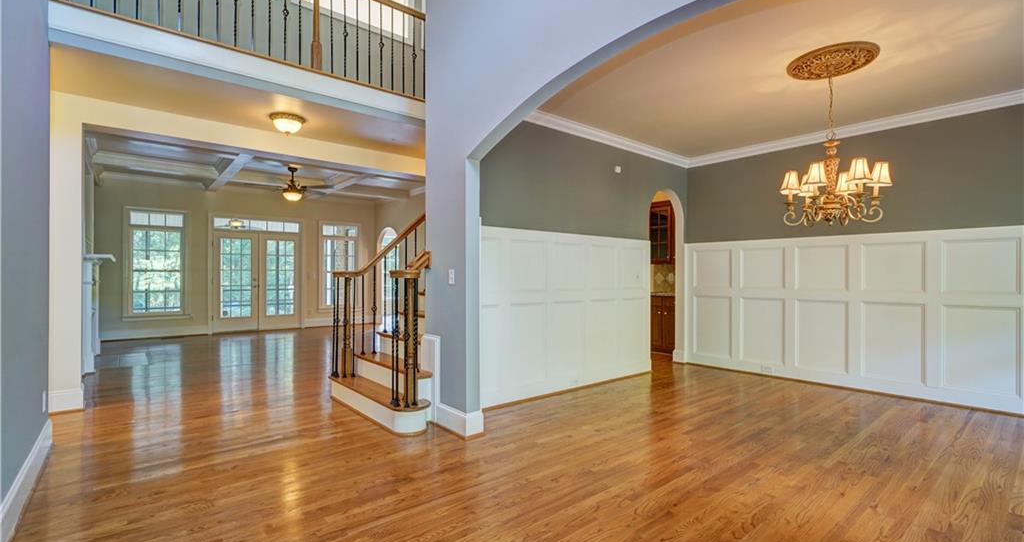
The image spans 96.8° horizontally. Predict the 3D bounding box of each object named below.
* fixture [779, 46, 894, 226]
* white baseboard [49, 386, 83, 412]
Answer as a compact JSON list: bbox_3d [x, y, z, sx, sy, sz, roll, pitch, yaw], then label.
[{"bbox_3d":[2.246,-0.890,3.172,0.660,1.150,0.660,0,-1,-40],"label":"fixture"},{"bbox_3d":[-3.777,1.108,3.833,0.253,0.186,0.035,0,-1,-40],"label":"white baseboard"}]

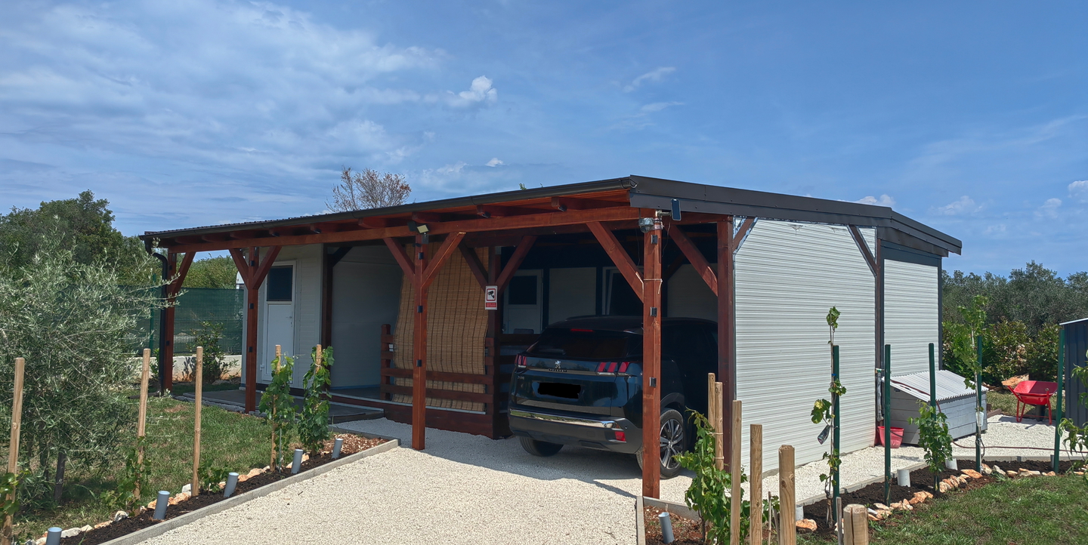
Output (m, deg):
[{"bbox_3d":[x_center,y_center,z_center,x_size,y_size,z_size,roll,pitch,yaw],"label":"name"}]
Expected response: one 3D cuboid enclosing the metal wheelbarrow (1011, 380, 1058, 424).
[{"bbox_3d":[7.953,2.103,13.715,0.580,0.650,1.300,-1,-3,38],"label":"metal wheelbarrow"}]

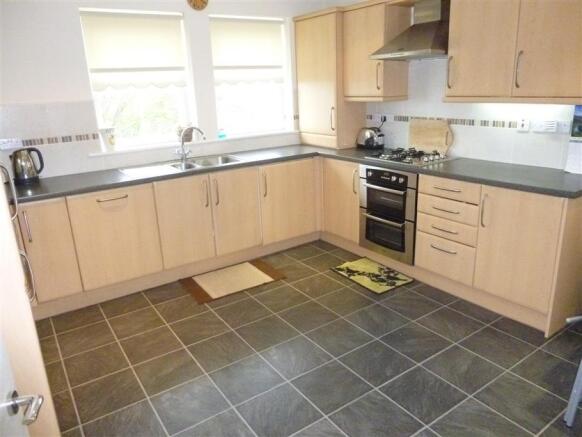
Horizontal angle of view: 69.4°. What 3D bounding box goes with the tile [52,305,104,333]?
[{"bbox_3d":[-1.523,0.729,3.033,0.325,0.012,0.325,-13,20,-32],"label":"tile"}]

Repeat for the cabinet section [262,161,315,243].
[{"bbox_3d":[-0.153,-0.220,4.071,0.599,0.712,0.530,-13,20,-32],"label":"cabinet section"}]

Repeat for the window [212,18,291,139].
[{"bbox_3d":[-0.379,-1.427,4.313,0.911,1.165,0.115,-13,20,-32],"label":"window"}]

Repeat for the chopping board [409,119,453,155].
[{"bbox_3d":[1.185,-0.686,3.581,0.018,0.302,0.454,-2,14,-35],"label":"chopping board"}]

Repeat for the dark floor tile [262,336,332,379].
[{"bbox_3d":[0.030,0.817,2.475,0.322,0.010,0.322,-13,20,-32],"label":"dark floor tile"}]

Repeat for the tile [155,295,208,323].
[{"bbox_3d":[-0.789,0.658,3.086,0.325,0.010,0.325,-13,20,-32],"label":"tile"}]

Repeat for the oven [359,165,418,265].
[{"bbox_3d":[0.982,-0.098,3.553,0.580,0.721,0.600,-13,20,-32],"label":"oven"}]

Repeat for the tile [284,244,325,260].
[{"bbox_3d":[0.131,0.335,4.025,0.326,0.010,0.322,-13,20,-32],"label":"tile"}]

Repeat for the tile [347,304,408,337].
[{"bbox_3d":[0.586,0.686,2.825,0.322,0.010,0.322,-13,20,-32],"label":"tile"}]

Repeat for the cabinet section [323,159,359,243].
[{"bbox_3d":[0.663,-0.215,3.937,0.530,0.712,0.499,-13,20,-32],"label":"cabinet section"}]

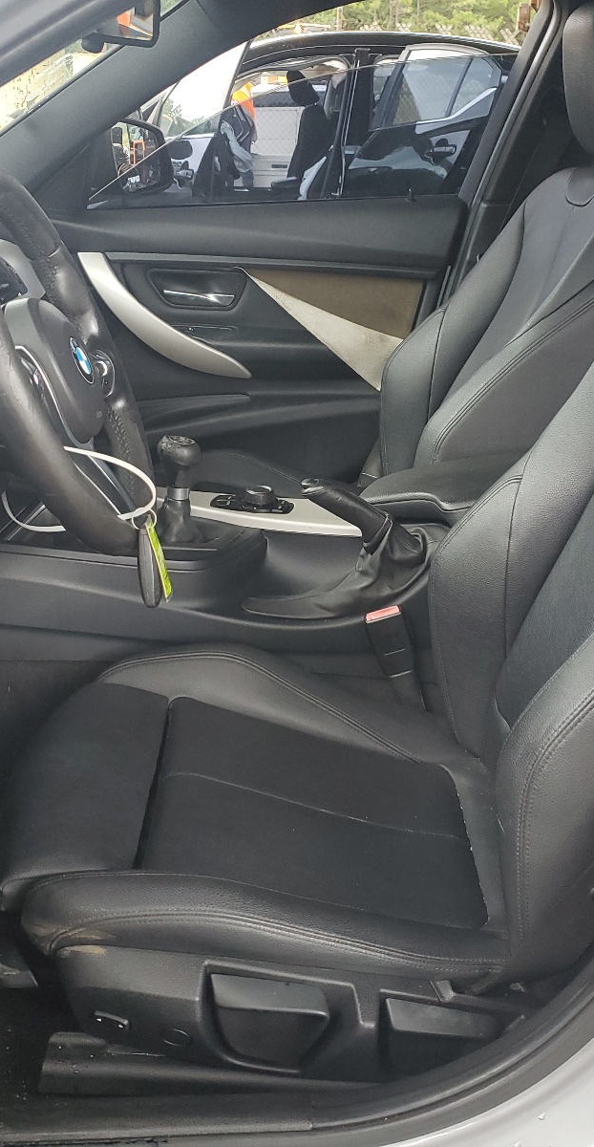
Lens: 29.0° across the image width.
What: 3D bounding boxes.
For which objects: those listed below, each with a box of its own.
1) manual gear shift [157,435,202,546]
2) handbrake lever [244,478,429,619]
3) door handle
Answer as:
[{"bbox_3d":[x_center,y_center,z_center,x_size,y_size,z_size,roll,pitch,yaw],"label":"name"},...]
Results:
[{"bbox_3d":[-0.146,-0.106,1.428,0.053,0.125,0.053,0,22,0],"label":"manual gear shift"},{"bbox_3d":[0.047,-0.030,1.399,0.220,0.158,0.070,0,22,0],"label":"handbrake lever"},{"bbox_3d":[-0.175,-0.486,2.030,0.132,0.034,0.028,0,22,0],"label":"door handle"}]

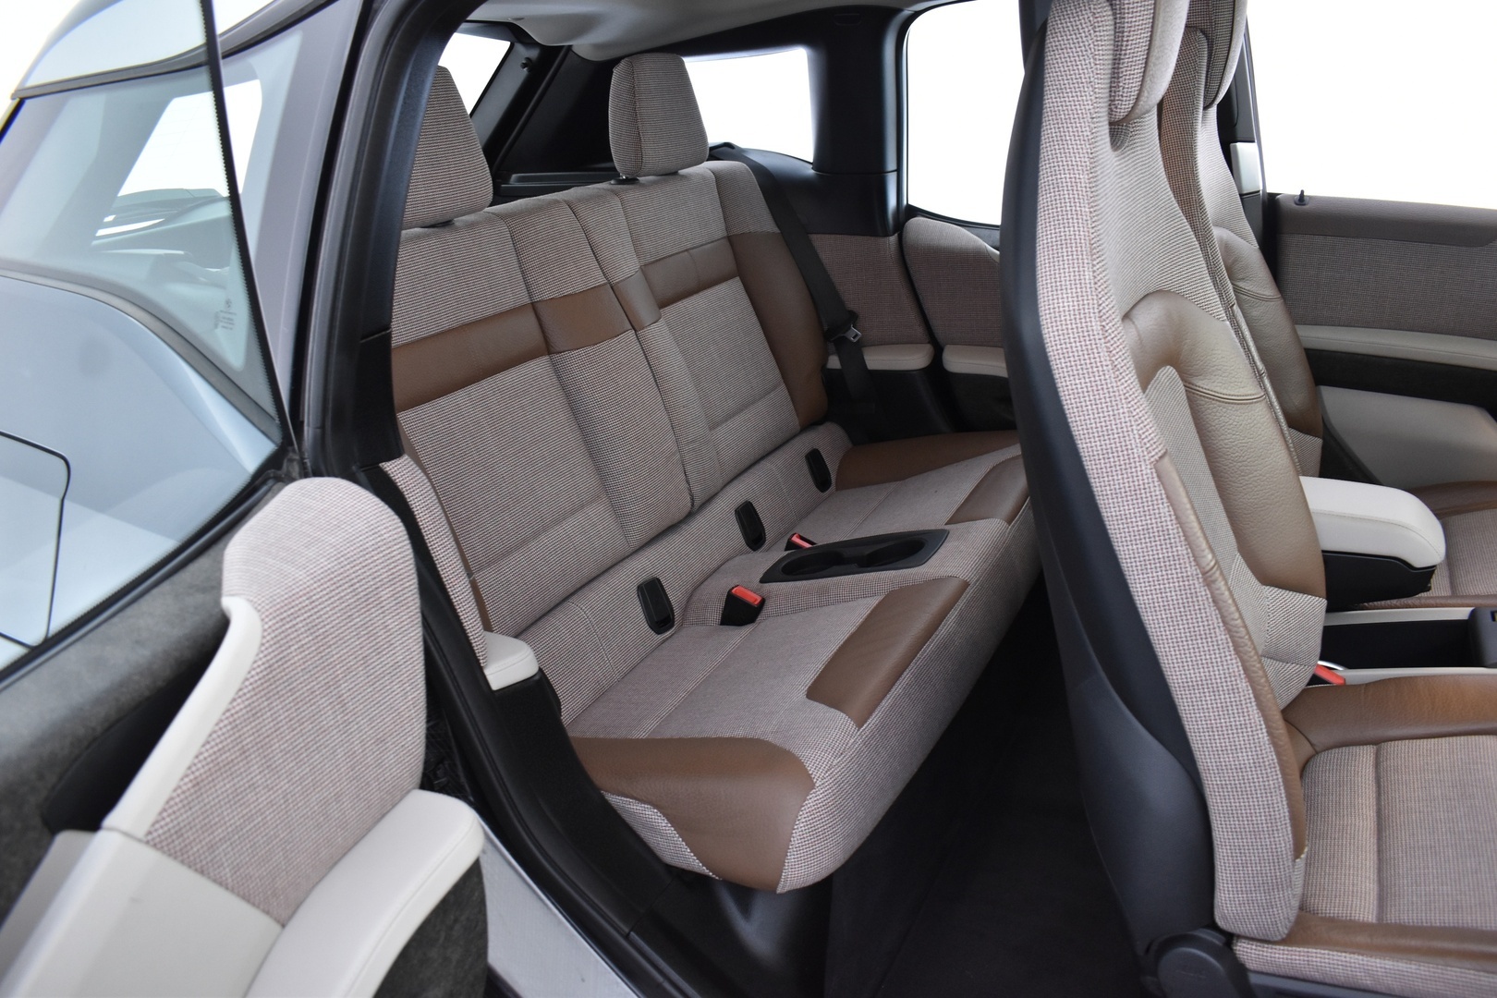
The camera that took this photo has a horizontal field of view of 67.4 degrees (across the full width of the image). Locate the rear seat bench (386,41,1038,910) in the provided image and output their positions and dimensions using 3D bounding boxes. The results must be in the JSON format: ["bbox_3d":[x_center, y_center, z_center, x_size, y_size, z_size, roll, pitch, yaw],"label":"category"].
[{"bbox_3d":[-0.014,-0.197,1.632,0.795,0.837,1.166,11,25,25],"label":"rear seat bench"}]

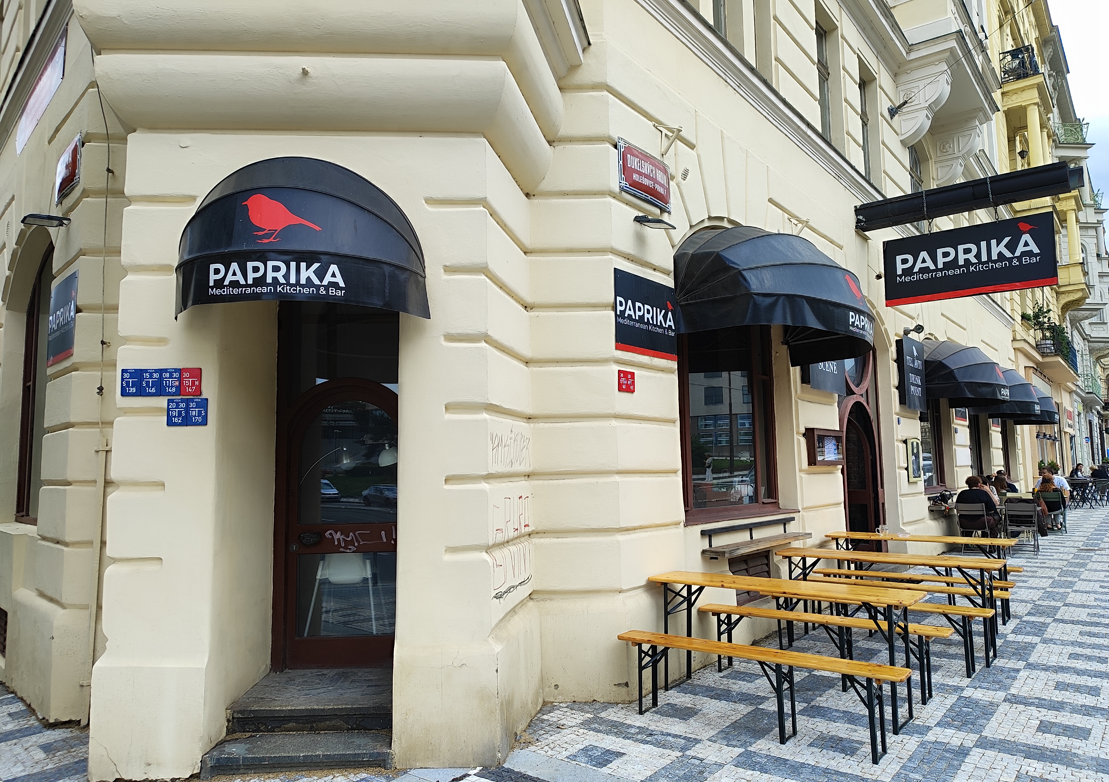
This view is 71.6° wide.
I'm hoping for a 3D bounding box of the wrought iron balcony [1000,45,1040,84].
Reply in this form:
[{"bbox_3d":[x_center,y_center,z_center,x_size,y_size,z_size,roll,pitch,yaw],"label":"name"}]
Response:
[{"bbox_3d":[15.538,-10.181,25.462,0.900,1.000,2.900,-6,-8,38],"label":"wrought iron balcony"}]

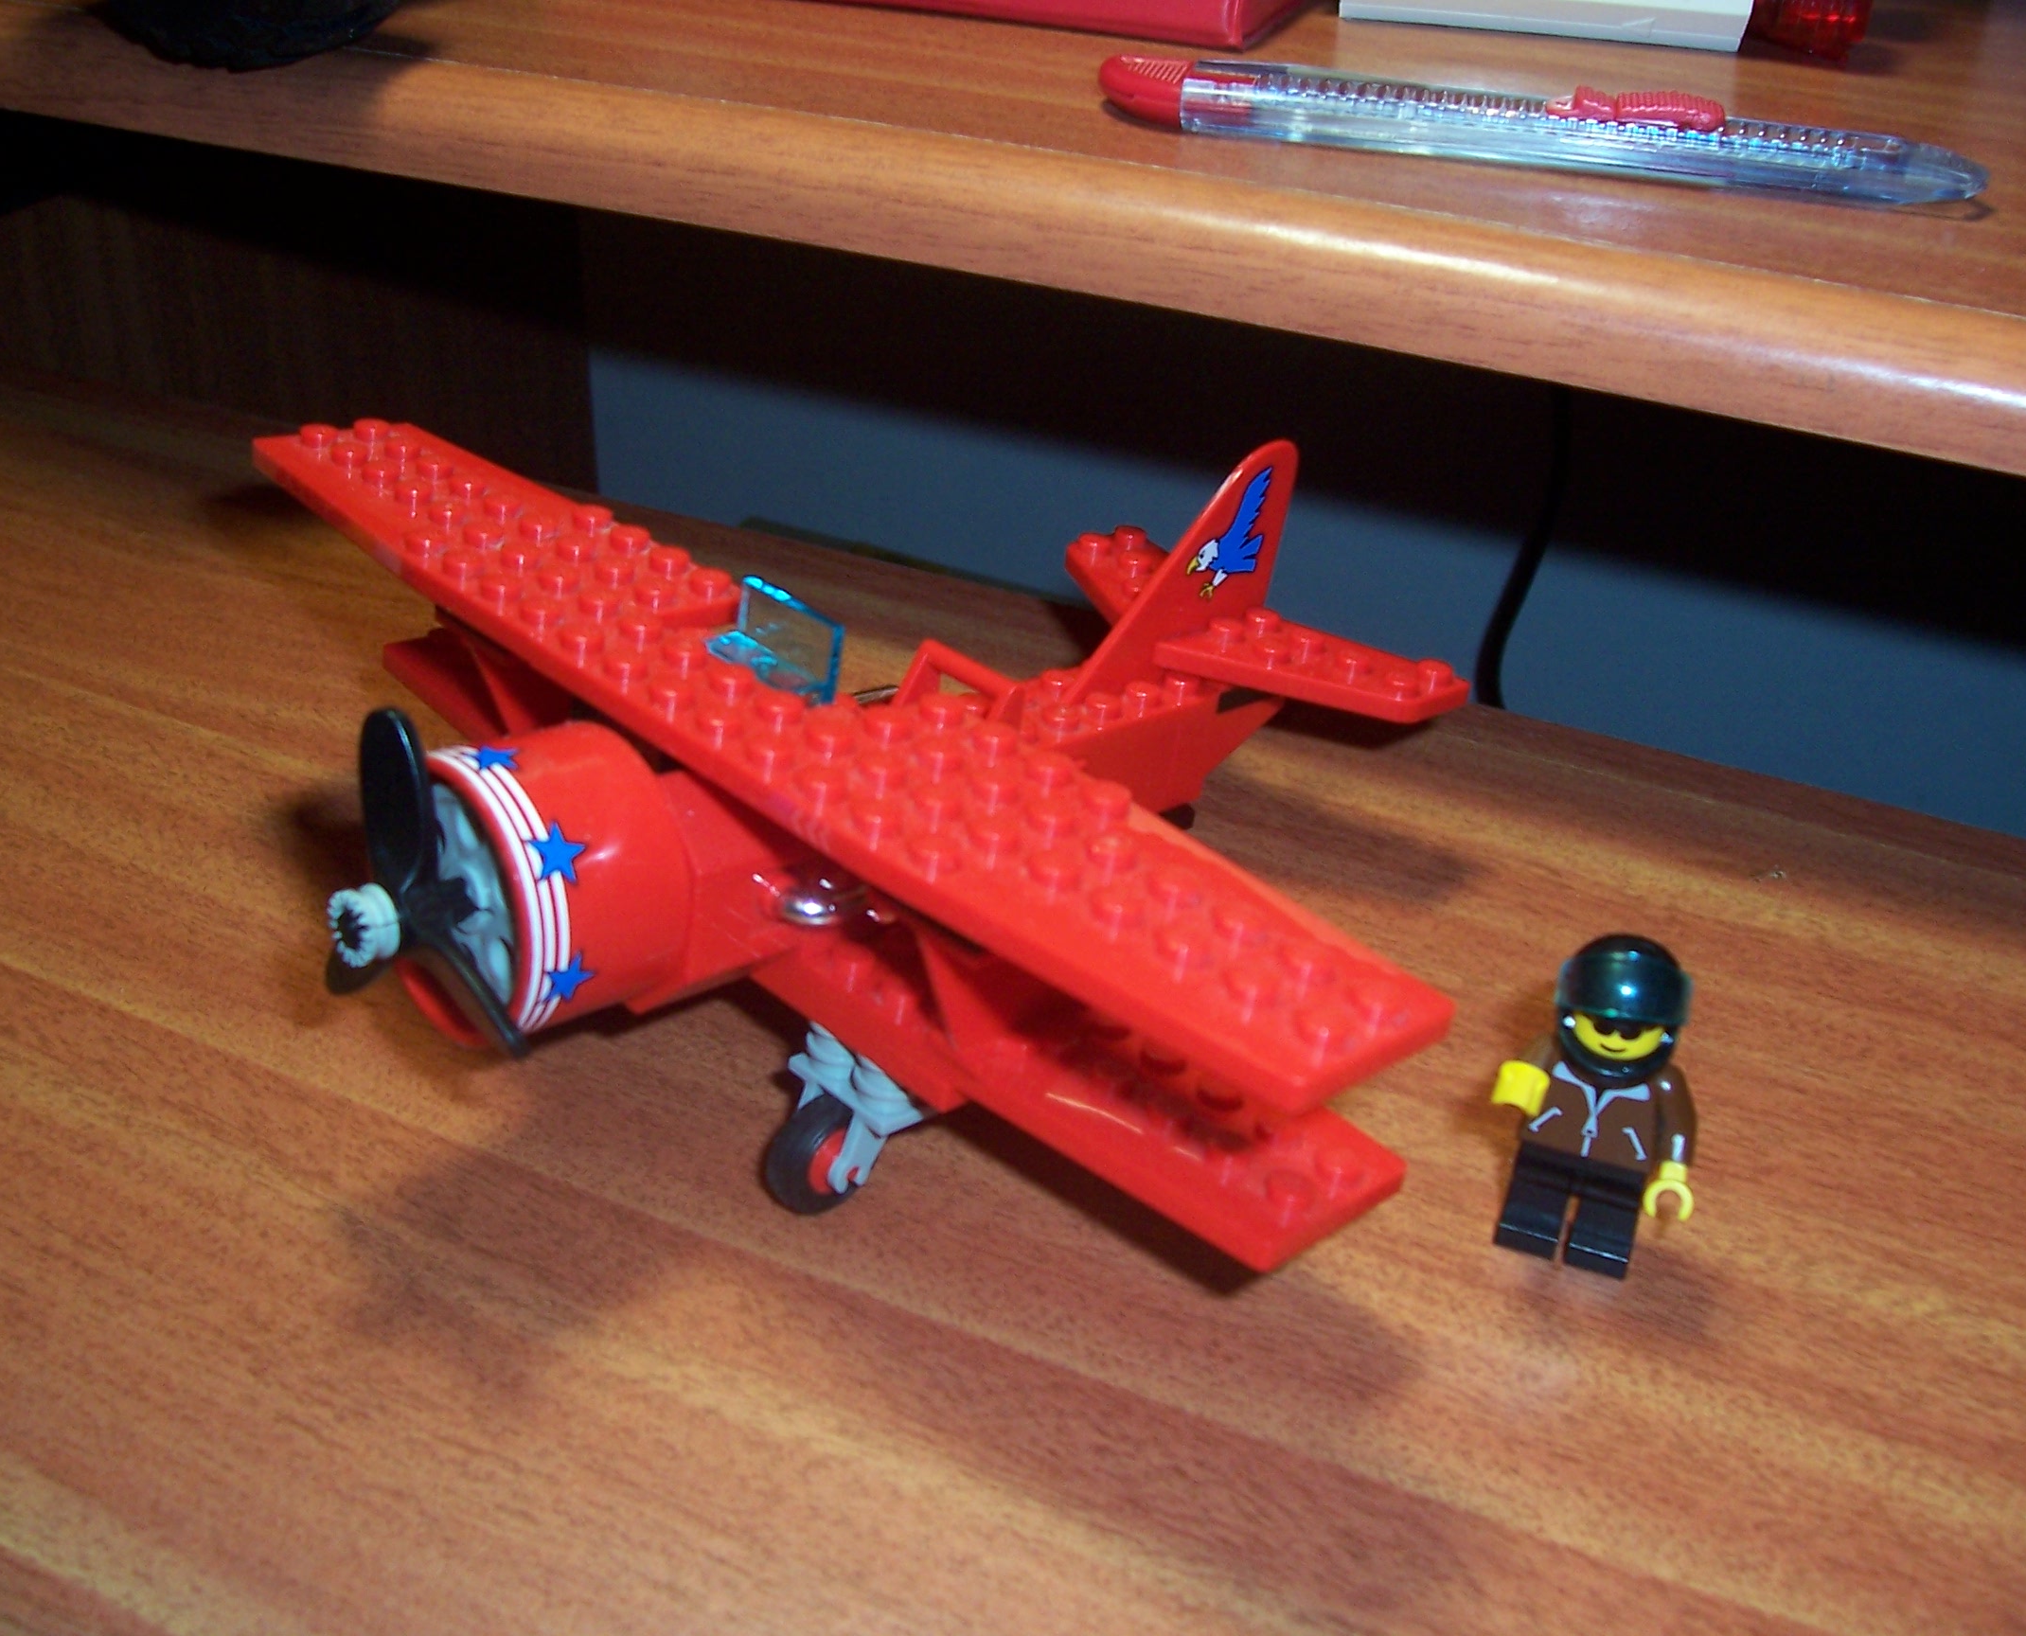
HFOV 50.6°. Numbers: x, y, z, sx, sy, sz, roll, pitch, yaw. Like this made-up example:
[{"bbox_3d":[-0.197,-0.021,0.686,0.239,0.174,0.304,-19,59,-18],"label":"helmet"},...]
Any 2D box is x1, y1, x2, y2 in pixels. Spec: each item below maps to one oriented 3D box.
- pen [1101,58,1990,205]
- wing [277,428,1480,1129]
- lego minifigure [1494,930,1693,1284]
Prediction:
[{"bbox_3d":[0.079,-0.108,0.331,0.136,0.011,0.013,10,34,13],"label":"pen"},{"bbox_3d":[-0.030,-0.015,0.234,0.032,0.005,0.176,-17,36,-43],"label":"wing"},{"bbox_3d":[0.064,0.033,0.235,0.024,0.042,0.018,13,35,16],"label":"lego minifigure"}]

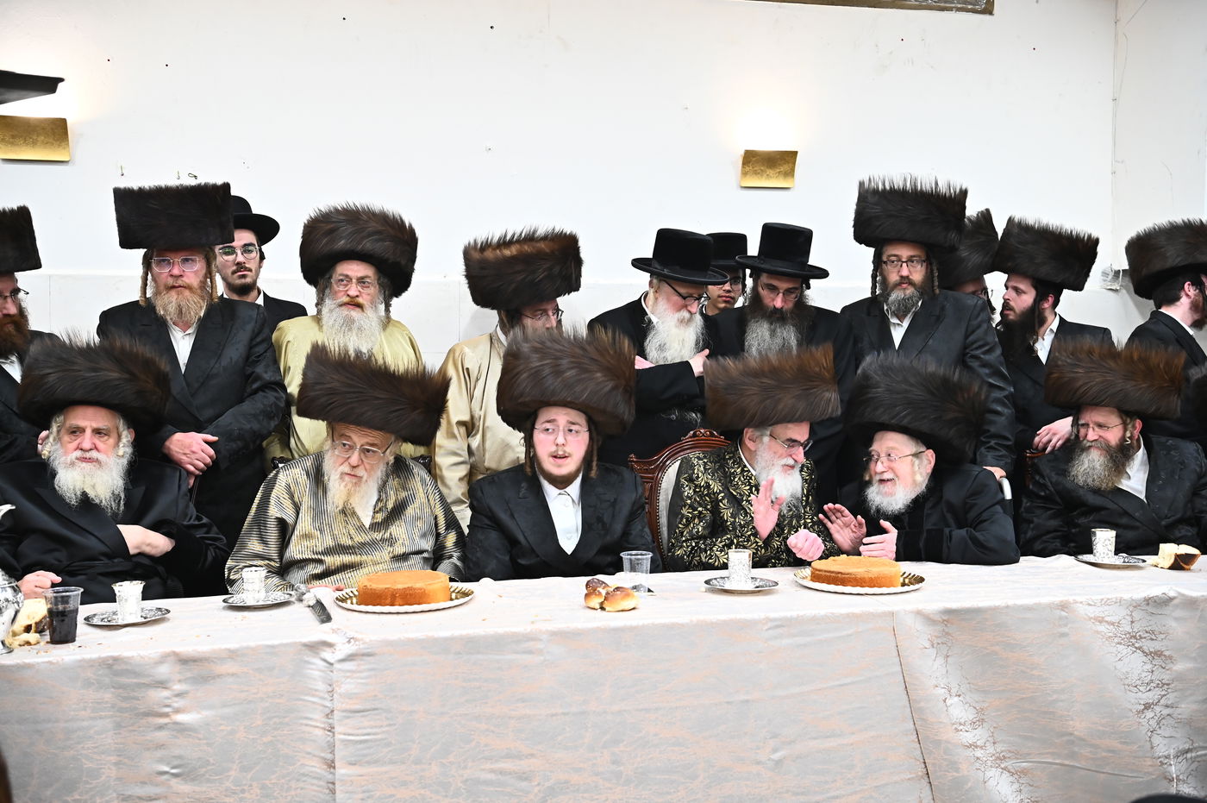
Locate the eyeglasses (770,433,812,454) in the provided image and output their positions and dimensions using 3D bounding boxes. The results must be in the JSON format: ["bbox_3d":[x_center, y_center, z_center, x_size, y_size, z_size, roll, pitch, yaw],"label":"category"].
[{"bbox_3d":[0.444,0.081,3.402,0.140,0.043,0.140,27,19,37],"label":"eyeglasses"}]

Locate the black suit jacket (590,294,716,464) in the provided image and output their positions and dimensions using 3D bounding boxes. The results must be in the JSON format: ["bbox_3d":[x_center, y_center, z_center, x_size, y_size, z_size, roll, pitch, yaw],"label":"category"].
[{"bbox_3d":[0.187,0.101,4.320,0.480,0.850,0.360,-2,3,-37],"label":"black suit jacket"}]

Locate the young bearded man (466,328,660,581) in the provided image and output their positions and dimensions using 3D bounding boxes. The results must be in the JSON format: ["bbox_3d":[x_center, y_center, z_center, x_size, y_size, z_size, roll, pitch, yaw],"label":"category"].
[{"bbox_3d":[-0.115,0.495,3.317,0.520,1.346,0.680,0,3,-7],"label":"young bearded man"}]

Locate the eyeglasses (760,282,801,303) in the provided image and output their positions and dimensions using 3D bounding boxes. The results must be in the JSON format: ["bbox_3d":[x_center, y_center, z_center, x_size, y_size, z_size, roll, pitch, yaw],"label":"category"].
[{"bbox_3d":[0.559,-0.348,4.240,0.138,0.045,0.145,8,18,-8],"label":"eyeglasses"}]

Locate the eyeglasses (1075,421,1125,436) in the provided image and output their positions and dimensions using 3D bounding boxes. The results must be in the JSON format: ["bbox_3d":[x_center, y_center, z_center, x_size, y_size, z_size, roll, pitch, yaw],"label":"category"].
[{"bbox_3d":[1.436,0.073,3.789,0.140,0.040,0.140,-6,5,-25],"label":"eyeglasses"}]

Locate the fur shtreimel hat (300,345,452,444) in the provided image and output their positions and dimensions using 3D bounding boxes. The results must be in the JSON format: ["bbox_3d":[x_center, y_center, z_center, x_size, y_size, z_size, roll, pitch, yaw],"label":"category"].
[{"bbox_3d":[-0.593,-0.017,3.430,0.355,0.185,0.355,14,3,8],"label":"fur shtreimel hat"}]

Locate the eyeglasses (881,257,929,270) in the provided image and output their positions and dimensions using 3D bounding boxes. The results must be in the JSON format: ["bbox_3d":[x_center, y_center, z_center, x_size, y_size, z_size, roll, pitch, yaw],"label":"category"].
[{"bbox_3d":[0.931,-0.422,4.146,0.140,0.040,0.140,1,3,12],"label":"eyeglasses"}]

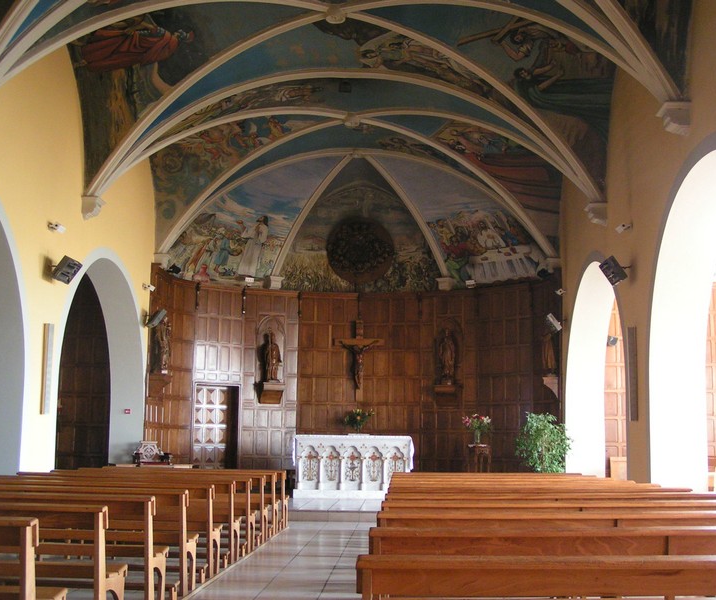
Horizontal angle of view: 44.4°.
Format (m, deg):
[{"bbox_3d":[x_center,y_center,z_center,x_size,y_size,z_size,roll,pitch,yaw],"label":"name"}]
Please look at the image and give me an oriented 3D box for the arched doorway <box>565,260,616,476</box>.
[{"bbox_3d":[4.495,1.479,15.497,0.814,4.328,4.915,0,-10,3],"label":"arched doorway"}]

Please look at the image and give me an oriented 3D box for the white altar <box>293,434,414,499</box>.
[{"bbox_3d":[-0.074,3.346,17.593,2.362,1.215,0.972,0,-10,3],"label":"white altar"}]

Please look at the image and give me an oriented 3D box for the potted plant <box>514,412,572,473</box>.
[{"bbox_3d":[3.526,2.996,16.749,1.051,1.695,0.994,0,-10,3],"label":"potted plant"}]

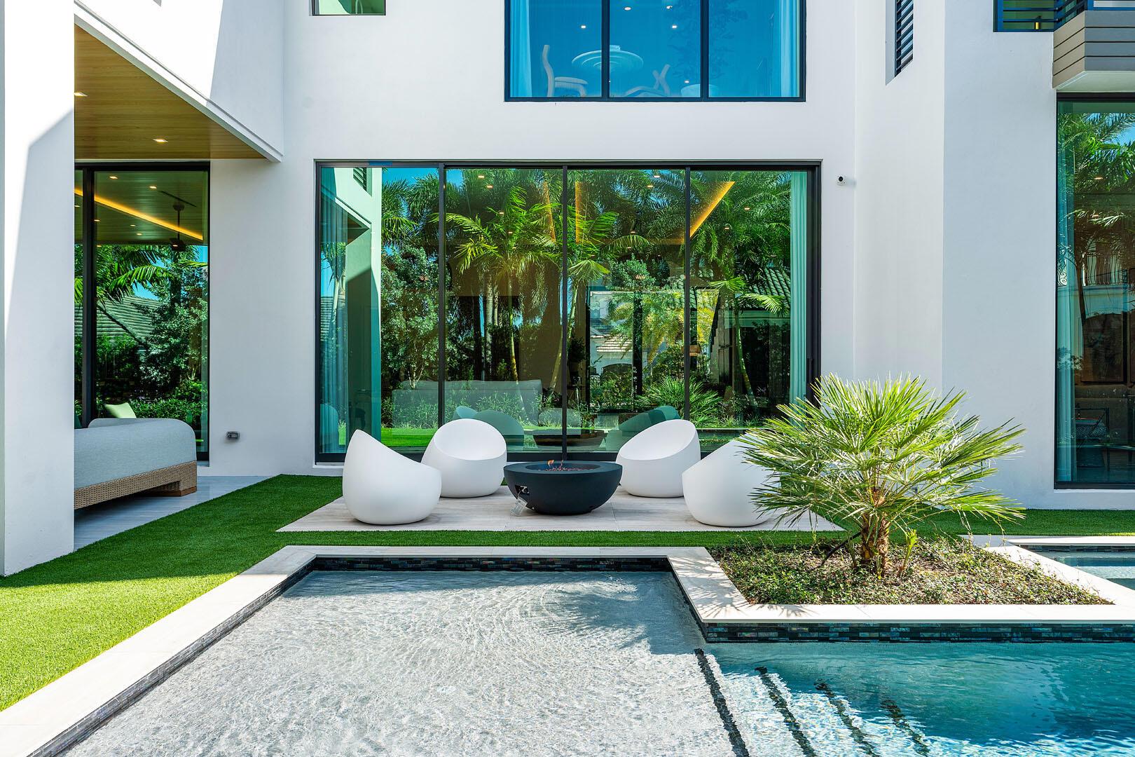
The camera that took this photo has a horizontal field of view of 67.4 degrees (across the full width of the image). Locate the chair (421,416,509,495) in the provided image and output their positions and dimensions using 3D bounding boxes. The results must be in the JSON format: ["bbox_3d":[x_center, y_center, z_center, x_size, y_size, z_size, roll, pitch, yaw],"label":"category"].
[{"bbox_3d":[-1.016,0.777,8.631,0.830,0.790,0.820,0,0,-26],"label":"chair"}]

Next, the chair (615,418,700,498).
[{"bbox_3d":[0.936,0.777,8.538,0.830,0.790,0.820,0,0,42],"label":"chair"}]

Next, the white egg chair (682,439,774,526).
[{"bbox_3d":[1.353,0.782,7.026,0.820,0.790,0.830,0,0,30],"label":"white egg chair"}]

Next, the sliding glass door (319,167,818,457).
[{"bbox_3d":[-0.011,-0.805,10.300,6.070,3.630,0.140,0,0,1],"label":"sliding glass door"}]

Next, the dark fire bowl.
[{"bbox_3d":[-0.035,0.982,7.563,1.060,0.390,1.060,0,0,0],"label":"dark fire bowl"}]

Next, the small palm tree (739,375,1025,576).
[{"bbox_3d":[1.902,0.585,5.150,1.680,1.200,1.500,0,0,1],"label":"small palm tree"}]

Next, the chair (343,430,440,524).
[{"bbox_3d":[-1.458,0.782,7.104,0.820,0.790,0.830,0,0,-18],"label":"chair"}]

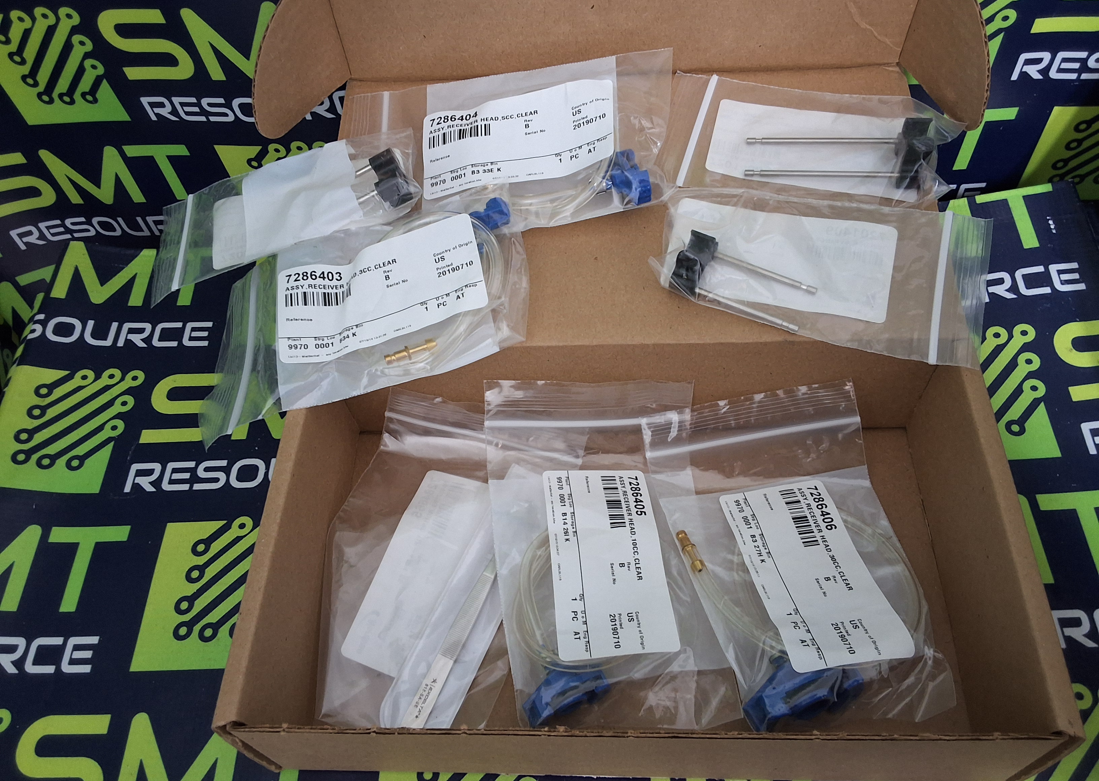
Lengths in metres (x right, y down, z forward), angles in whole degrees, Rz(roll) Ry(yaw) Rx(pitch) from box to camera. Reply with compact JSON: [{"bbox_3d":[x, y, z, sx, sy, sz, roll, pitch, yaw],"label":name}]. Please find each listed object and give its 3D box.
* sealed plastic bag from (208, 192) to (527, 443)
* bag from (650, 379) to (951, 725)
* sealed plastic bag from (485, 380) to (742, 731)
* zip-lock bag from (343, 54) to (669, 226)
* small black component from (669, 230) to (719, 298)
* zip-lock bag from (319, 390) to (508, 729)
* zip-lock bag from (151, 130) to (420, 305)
[{"bbox_3d":[-0.089,-0.040,0.410,0.165,0.035,0.102,-14,58,12],"label":"sealed plastic bag"},{"bbox_3d":[0.107,0.070,0.392,0.102,0.042,0.151,-9,69,-2],"label":"bag"},{"bbox_3d":[0.026,0.071,0.398,0.100,0.036,0.153,-5,68,1],"label":"sealed plastic bag"},{"bbox_3d":[-0.026,-0.120,0.439,0.167,0.028,0.102,-3,63,8],"label":"zip-lock bag"},{"bbox_3d":[0.064,-0.055,0.391,0.013,0.015,0.034,17,66,12],"label":"small black component"},{"bbox_3d":[-0.046,0.077,0.406,0.096,0.029,0.151,8,69,9],"label":"zip-lock bag"},{"bbox_3d":[-0.126,-0.085,0.419,0.131,0.032,0.070,-17,52,6],"label":"zip-lock bag"}]

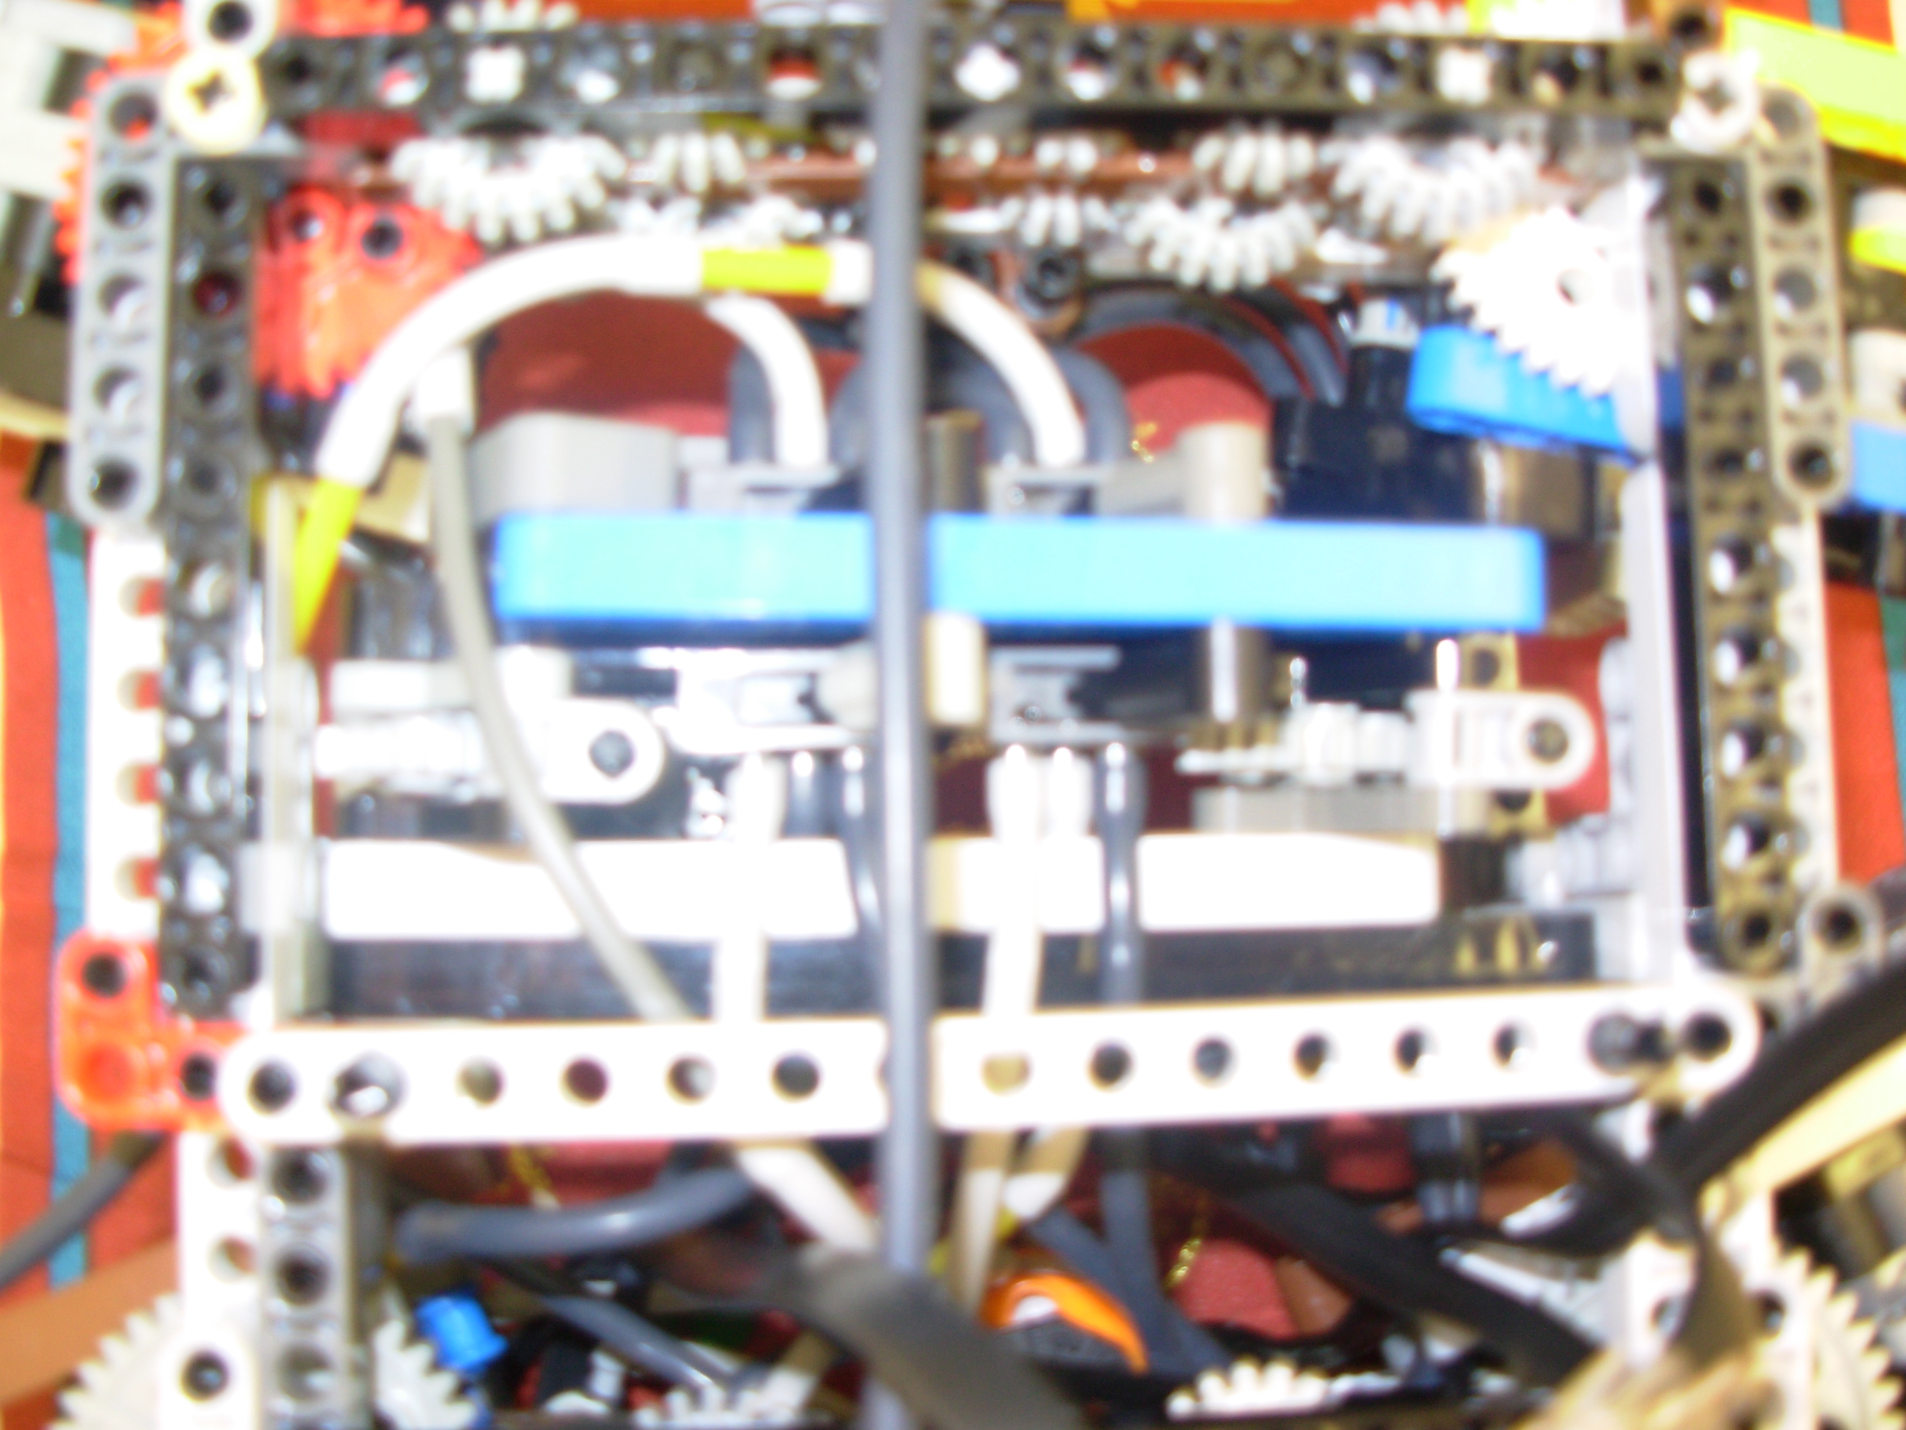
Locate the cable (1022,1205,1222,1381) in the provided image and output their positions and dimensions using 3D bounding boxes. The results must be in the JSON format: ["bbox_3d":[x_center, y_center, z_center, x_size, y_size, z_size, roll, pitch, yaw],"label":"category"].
[{"bbox_3d":[0.016,0.054,0.196,0.021,0.006,0.006,41,82,3],"label":"cable"}]

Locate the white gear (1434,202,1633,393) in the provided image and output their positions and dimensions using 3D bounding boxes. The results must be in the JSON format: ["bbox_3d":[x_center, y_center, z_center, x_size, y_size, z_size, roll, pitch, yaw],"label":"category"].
[{"bbox_3d":[0.055,-0.040,0.195,0.025,0.007,0.025,31,48,0],"label":"white gear"}]

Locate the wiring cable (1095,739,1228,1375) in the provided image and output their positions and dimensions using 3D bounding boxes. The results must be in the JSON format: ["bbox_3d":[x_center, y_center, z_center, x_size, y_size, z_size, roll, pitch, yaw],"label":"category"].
[{"bbox_3d":[0.018,0.031,0.191,0.011,0.009,0.057,-4,82,-4],"label":"wiring cable"}]

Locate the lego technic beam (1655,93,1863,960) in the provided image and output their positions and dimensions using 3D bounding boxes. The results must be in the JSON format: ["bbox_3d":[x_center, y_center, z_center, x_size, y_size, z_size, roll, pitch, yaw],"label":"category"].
[{"bbox_3d":[0.070,-0.017,0.184,0.015,0.008,0.080,-1,82,-4],"label":"lego technic beam"}]

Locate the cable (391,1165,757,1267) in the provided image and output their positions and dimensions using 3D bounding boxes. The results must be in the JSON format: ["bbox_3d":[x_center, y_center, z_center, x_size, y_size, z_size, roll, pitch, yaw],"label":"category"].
[{"bbox_3d":[-0.034,0.044,0.186,0.032,0.006,0.006,-8,82,-5],"label":"cable"}]

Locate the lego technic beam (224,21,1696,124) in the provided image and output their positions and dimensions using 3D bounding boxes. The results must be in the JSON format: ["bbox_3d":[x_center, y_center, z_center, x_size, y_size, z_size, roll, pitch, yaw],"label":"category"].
[{"bbox_3d":[0.003,-0.052,0.176,0.120,0.008,0.008,-1,83,-4],"label":"lego technic beam"}]

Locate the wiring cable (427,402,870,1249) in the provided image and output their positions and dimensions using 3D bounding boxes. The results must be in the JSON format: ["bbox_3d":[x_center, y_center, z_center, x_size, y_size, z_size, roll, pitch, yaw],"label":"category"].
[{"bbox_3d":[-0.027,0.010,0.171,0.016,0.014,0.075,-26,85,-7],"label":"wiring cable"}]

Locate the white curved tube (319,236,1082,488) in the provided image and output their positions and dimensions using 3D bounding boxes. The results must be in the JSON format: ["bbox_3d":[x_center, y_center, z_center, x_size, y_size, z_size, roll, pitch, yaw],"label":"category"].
[{"bbox_3d":[-0.021,-0.029,0.172,0.061,0.021,0.019,-1,83,-4],"label":"white curved tube"}]

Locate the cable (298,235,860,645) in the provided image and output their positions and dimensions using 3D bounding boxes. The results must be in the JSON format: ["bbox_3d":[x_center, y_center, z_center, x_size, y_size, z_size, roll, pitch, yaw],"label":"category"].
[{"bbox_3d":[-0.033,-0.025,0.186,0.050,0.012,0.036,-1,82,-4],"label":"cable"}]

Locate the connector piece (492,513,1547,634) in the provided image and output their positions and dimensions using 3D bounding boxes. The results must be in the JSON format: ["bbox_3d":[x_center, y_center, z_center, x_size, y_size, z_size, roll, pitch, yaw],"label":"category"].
[{"bbox_3d":[0.006,-0.012,0.176,0.088,0.008,0.008,0,82,-3],"label":"connector piece"}]

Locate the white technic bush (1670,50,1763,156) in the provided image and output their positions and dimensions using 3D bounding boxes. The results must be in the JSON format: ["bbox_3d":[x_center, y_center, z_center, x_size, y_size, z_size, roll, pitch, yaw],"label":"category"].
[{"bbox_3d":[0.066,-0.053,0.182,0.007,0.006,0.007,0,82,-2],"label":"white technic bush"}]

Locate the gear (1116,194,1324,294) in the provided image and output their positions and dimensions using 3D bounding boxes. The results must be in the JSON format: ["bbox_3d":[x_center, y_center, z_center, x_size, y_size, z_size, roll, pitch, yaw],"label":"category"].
[{"bbox_3d":[0.025,-0.050,0.198,0.020,0.007,0.020,-1,83,-4],"label":"gear"}]

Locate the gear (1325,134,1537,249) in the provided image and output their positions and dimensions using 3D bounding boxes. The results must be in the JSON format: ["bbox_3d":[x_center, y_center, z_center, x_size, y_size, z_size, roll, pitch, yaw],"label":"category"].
[{"bbox_3d":[0.042,-0.052,0.186,0.021,0.007,0.021,-1,83,-4],"label":"gear"}]

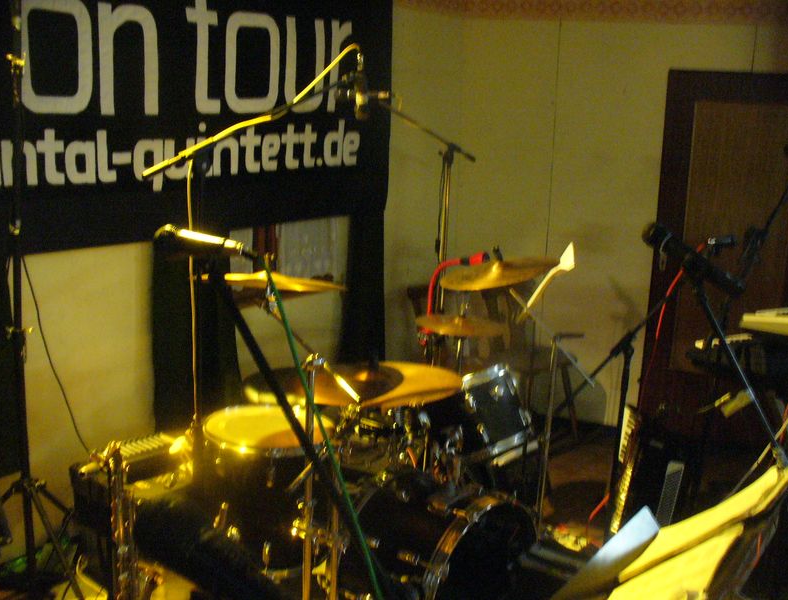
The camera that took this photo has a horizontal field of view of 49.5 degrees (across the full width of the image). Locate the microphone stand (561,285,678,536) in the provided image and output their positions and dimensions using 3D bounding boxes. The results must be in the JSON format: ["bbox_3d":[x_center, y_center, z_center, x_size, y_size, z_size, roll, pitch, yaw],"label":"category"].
[{"bbox_3d":[0.840,0.446,3.032,0.560,1.200,0.480,2,11,0],"label":"microphone stand"}]

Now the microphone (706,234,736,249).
[{"bbox_3d":[1.149,-0.205,3.000,0.150,0.040,0.040,-1,11,-37],"label":"microphone"}]

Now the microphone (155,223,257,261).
[{"bbox_3d":[-0.365,-0.111,1.620,0.200,0.052,0.052,11,13,29],"label":"microphone"}]

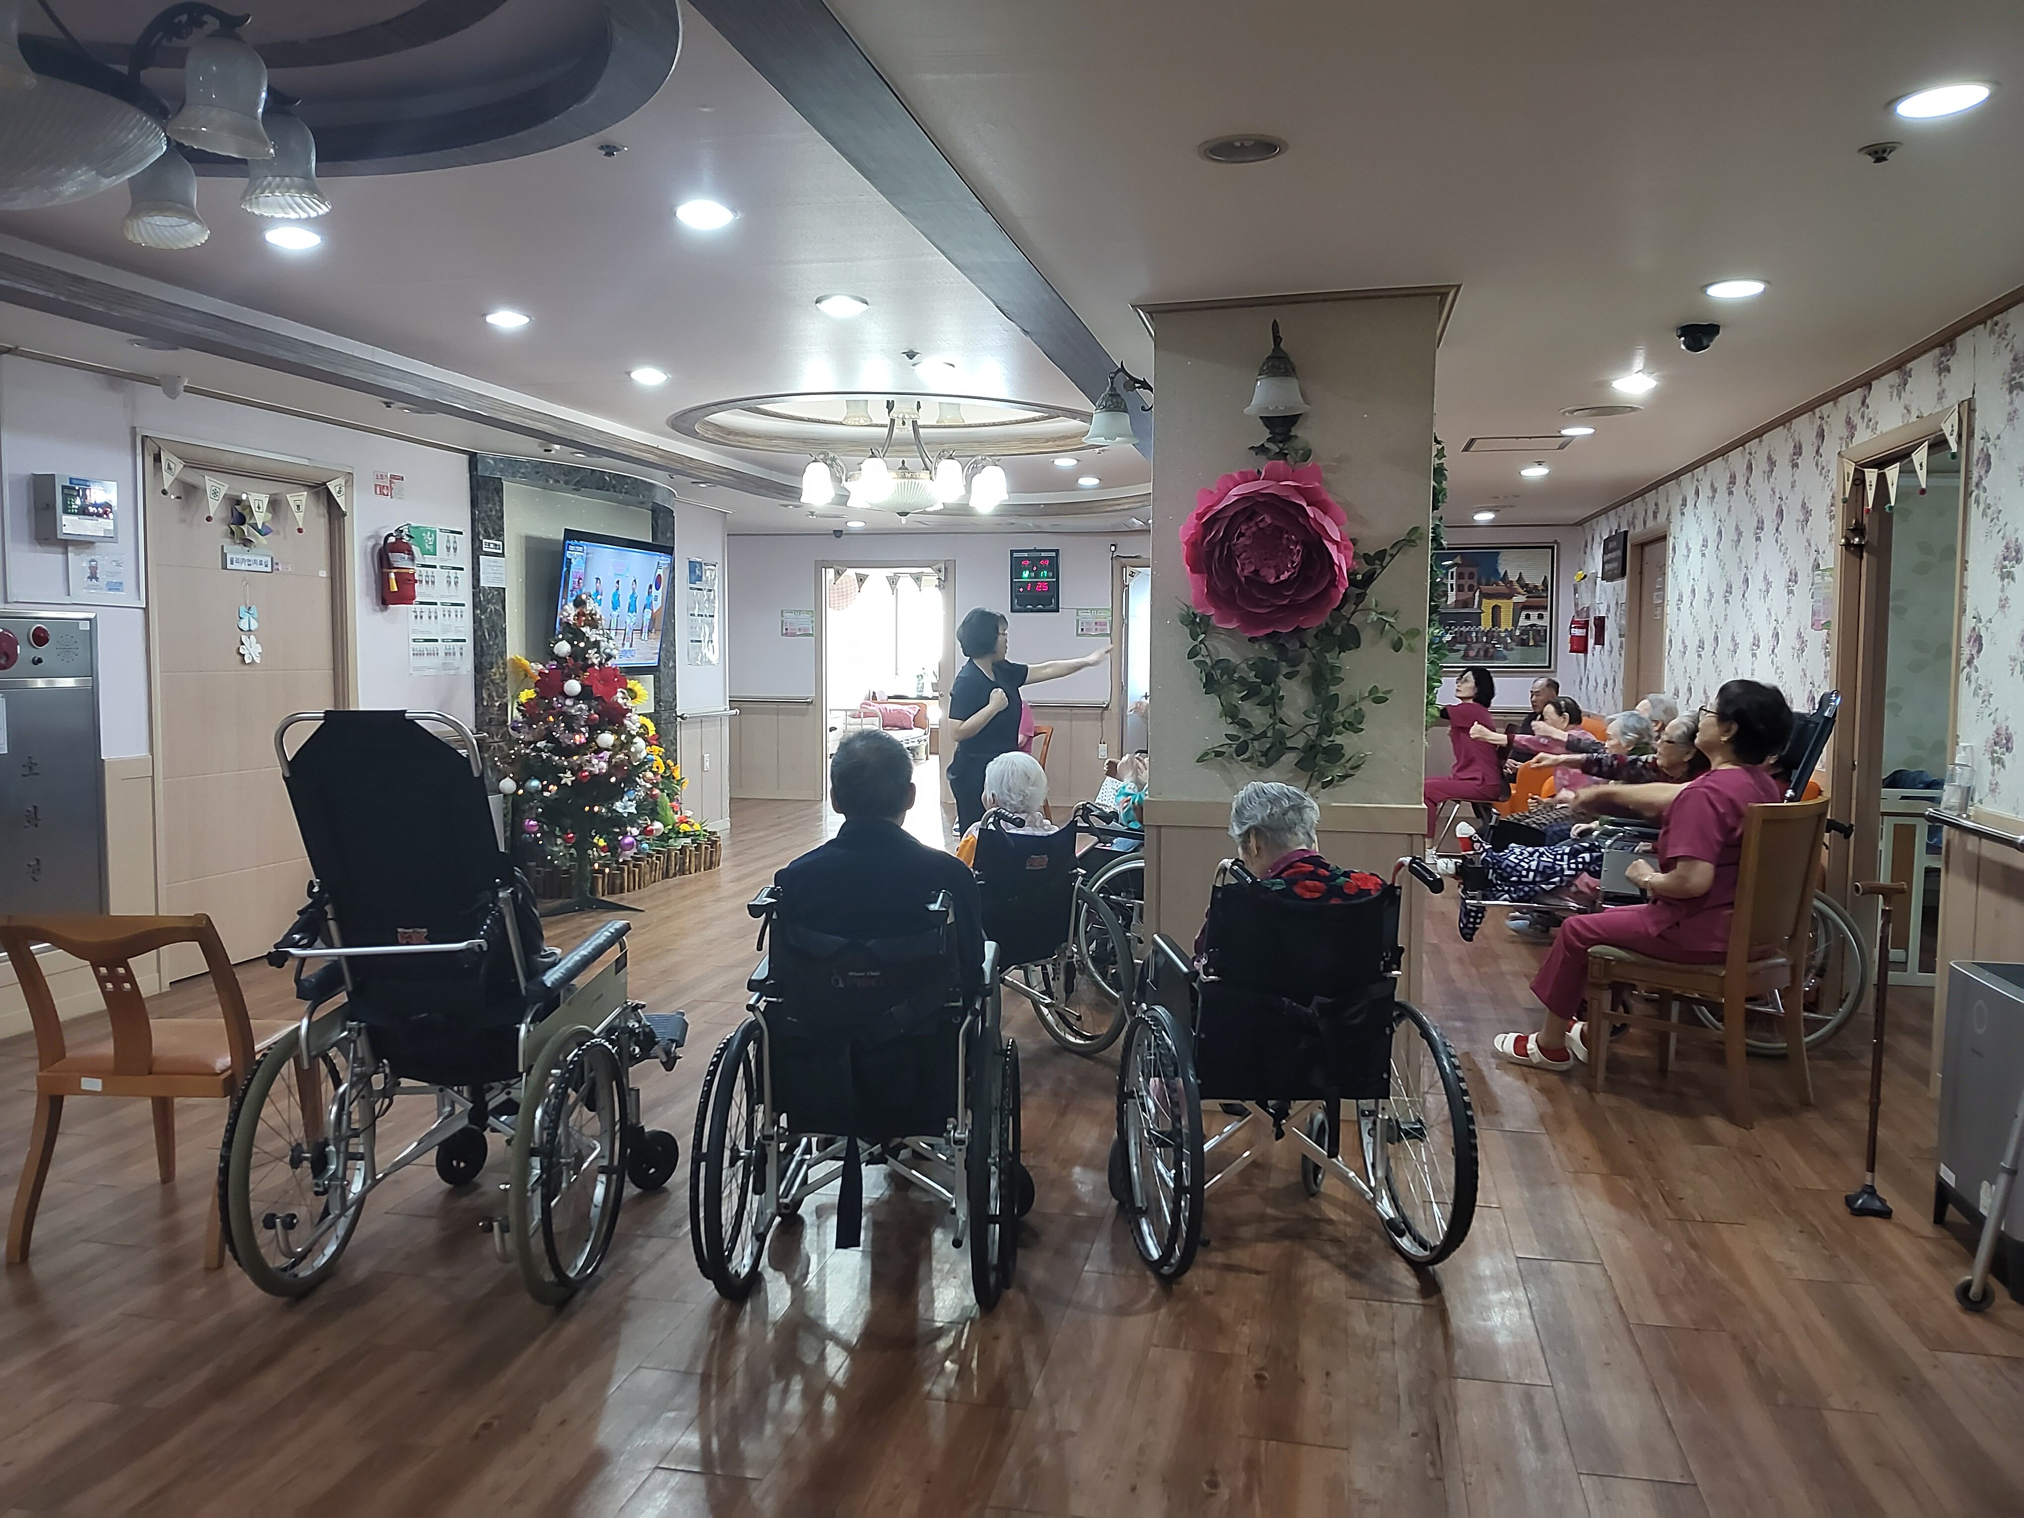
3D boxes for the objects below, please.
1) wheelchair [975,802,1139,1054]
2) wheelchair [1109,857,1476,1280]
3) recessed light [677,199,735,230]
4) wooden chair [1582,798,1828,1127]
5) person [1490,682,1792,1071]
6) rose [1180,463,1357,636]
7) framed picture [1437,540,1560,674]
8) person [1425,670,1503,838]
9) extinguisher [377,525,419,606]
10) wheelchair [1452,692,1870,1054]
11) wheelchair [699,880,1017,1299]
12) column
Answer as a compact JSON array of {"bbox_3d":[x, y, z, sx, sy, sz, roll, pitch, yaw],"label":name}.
[{"bbox_3d":[-0.089,0.536,5.083,0.620,0.880,0.980,-2,5,-32],"label":"wheelchair"},{"bbox_3d":[0.589,0.631,3.405,0.630,0.900,0.970,0,4,-9],"label":"wheelchair"},{"bbox_3d":[-0.815,-1.447,4.048,0.165,0.040,0.165,0,4,0],"label":"recessed light"},{"bbox_3d":[2.084,0.567,4.551,0.440,0.920,0.520,-4,6,-44],"label":"wooden chair"},{"bbox_3d":[1.921,0.370,4.691,0.520,1.250,0.820,-3,5,-41],"label":"person"},{"bbox_3d":[0.696,-0.575,4.141,0.465,0.465,0.160,1,4,12],"label":"rose"},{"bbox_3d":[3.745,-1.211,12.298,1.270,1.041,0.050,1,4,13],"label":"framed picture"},{"bbox_3d":[2.701,0.049,9.428,0.750,1.220,0.500,1,4,10],"label":"person"},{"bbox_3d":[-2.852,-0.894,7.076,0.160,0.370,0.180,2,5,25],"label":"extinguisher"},{"bbox_3d":[2.231,0.356,5.329,1.280,1.190,0.620,1,4,14],"label":"wheelchair"},{"bbox_3d":[-0.283,0.658,3.323,0.620,0.880,0.980,1,4,4],"label":"wheelchair"},{"bbox_3d":[0.849,-0.153,4.647,0.793,2.328,0.720,1,4,13],"label":"column"}]

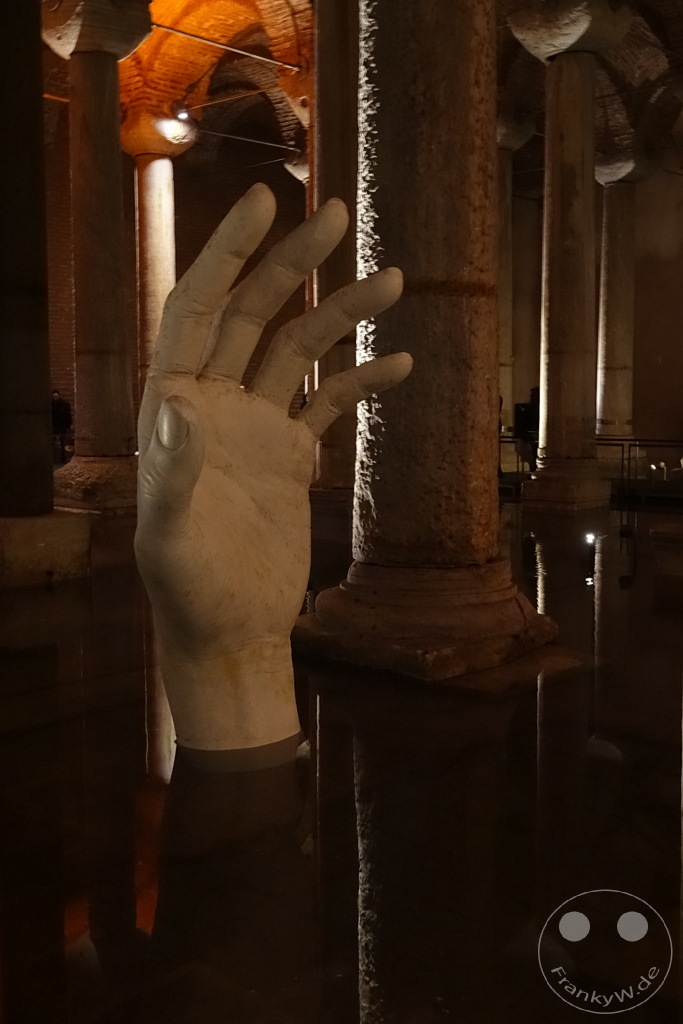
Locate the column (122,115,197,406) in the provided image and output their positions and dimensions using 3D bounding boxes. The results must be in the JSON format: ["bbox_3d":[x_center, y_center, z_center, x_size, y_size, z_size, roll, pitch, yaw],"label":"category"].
[{"bbox_3d":[-3.858,-4.515,24.573,1.200,7.522,1.200,5,8,44],"label":"column"}]

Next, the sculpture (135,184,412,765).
[{"bbox_3d":[-0.350,-0.101,5.146,1.030,2.550,1.050,-4,7,-35],"label":"sculpture"}]

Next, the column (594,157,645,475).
[{"bbox_3d":[6.623,-4.808,28.044,1.150,7.473,1.150,5,8,44],"label":"column"}]

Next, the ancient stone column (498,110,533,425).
[{"bbox_3d":[3.173,-4.497,24.519,1.150,7.473,1.150,5,8,44],"label":"ancient stone column"}]

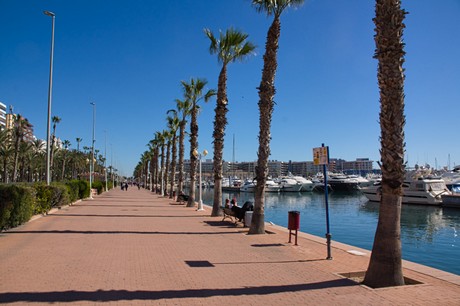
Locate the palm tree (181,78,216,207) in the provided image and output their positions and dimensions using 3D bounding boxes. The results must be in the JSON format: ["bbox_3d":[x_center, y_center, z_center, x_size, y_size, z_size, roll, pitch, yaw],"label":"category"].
[{"bbox_3d":[-2.504,-0.804,25.240,2.300,9.271,2.300,1,-5,-16],"label":"palm tree"}]

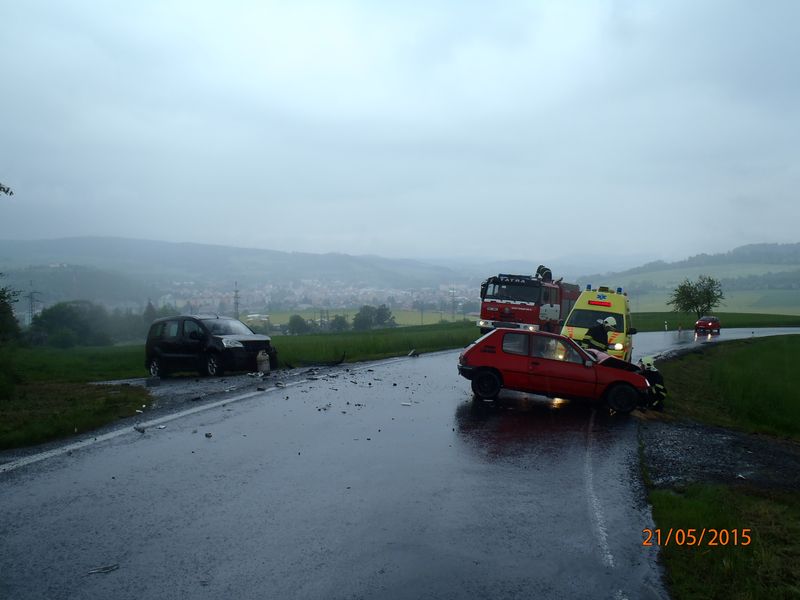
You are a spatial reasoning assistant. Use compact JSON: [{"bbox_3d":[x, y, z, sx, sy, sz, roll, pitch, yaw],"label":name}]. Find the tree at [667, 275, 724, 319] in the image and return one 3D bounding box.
[{"bbox_3d":[32.422,0.110,71.000,6.200,5.800,6.000,1,0,24],"label":"tree"}]

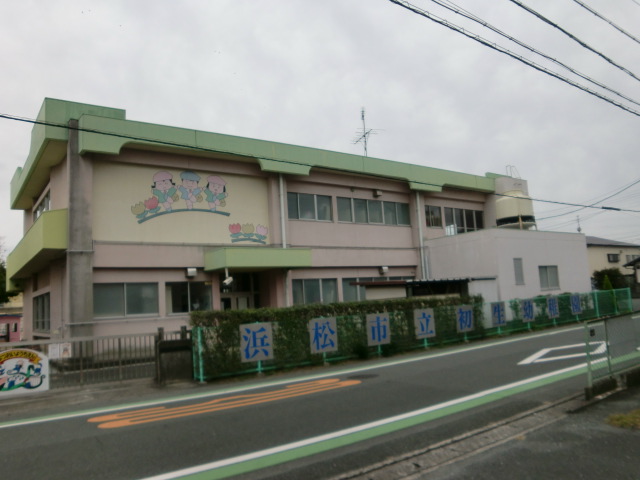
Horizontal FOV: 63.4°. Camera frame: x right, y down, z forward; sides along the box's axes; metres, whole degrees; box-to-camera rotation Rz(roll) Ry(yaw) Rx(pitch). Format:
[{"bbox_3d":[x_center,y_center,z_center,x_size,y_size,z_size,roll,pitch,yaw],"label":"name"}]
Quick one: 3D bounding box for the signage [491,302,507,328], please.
[{"bbox_3d":[6.475,2.675,18.645,0.890,0.870,0.050,3,-9,-39],"label":"signage"}]

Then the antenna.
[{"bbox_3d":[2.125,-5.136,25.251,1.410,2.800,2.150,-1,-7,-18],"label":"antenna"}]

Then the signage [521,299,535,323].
[{"bbox_3d":[8.034,2.722,19.913,0.890,0.870,0.050,3,-9,-39],"label":"signage"}]

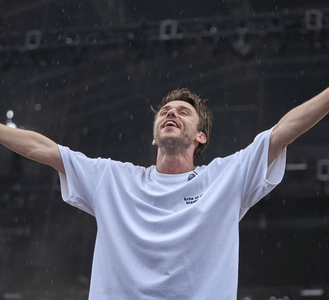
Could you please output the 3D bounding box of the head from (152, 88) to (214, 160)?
[{"bbox_3d":[0.062,-0.084,3.250,0.185,0.250,0.220,-4,-46,11],"label":"head"}]

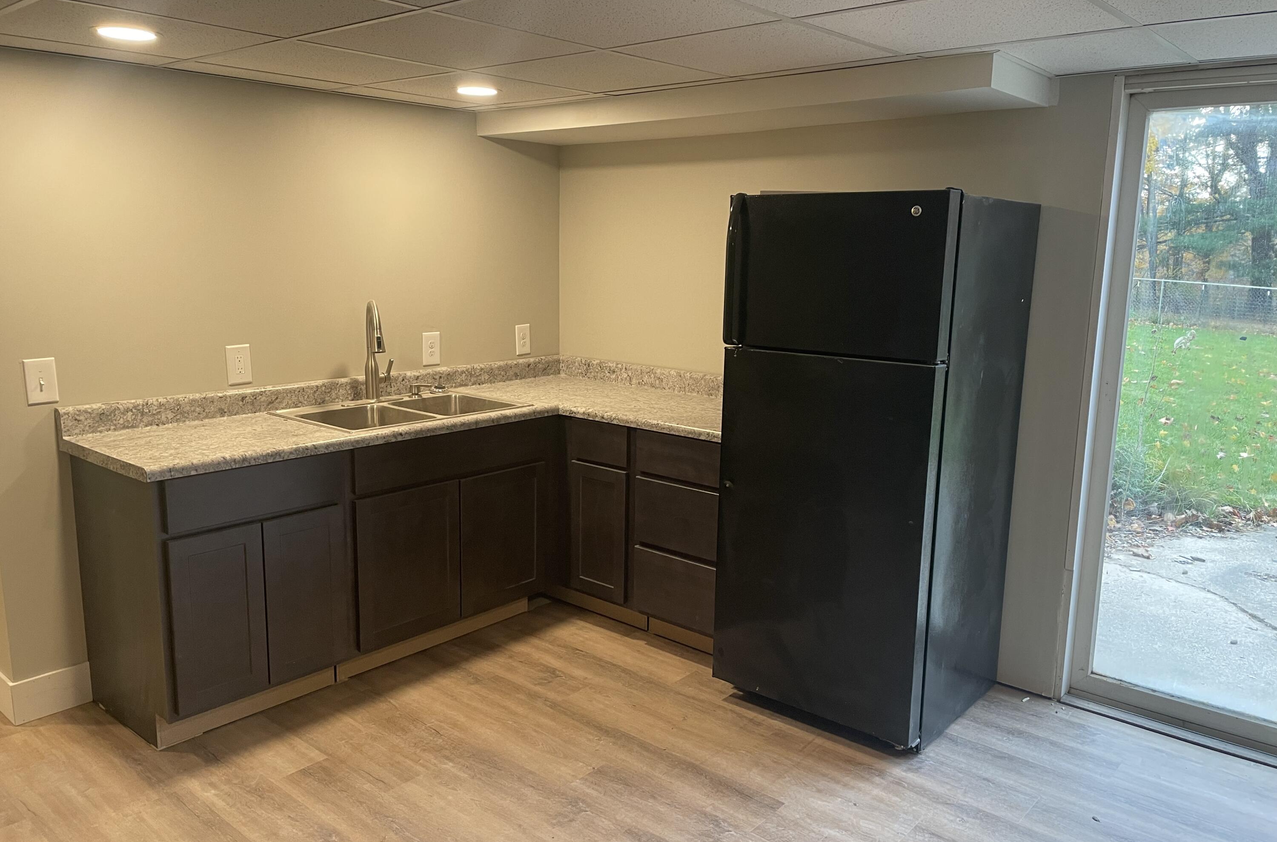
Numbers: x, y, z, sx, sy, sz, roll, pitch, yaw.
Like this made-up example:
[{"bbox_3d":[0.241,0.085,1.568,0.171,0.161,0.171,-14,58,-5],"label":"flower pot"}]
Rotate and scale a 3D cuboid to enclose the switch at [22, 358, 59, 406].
[{"bbox_3d":[-1.858,-0.122,2.987,0.016,0.140,0.087,10,14,40],"label":"switch"}]

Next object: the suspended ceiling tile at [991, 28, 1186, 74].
[{"bbox_3d":[1.273,-1.037,2.693,0.375,0.018,0.580,10,14,40],"label":"suspended ceiling tile"}]

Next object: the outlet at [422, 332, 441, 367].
[{"bbox_3d":[-0.883,-0.308,4.100,0.010,0.140,0.087,10,14,40],"label":"outlet"}]

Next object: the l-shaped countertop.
[{"bbox_3d":[-0.554,0.030,3.418,1.475,0.041,2.225,10,13,40],"label":"l-shaped countertop"}]

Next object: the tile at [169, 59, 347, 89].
[{"bbox_3d":[-1.287,-1.190,3.298,0.175,0.018,0.597,10,14,40],"label":"tile"}]

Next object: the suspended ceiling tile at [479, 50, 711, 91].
[{"bbox_3d":[-0.131,-1.130,3.108,0.602,0.018,0.602,10,13,40],"label":"suspended ceiling tile"}]

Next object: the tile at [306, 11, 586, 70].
[{"bbox_3d":[-0.527,-1.047,2.654,0.597,0.018,0.597,10,14,40],"label":"tile"}]

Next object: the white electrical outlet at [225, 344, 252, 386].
[{"bbox_3d":[-1.442,-0.201,3.466,0.008,0.139,0.088,10,13,40],"label":"white electrical outlet"}]

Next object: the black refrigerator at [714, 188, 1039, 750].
[{"bbox_3d":[0.787,0.111,3.255,0.727,1.699,0.769,10,13,40],"label":"black refrigerator"}]

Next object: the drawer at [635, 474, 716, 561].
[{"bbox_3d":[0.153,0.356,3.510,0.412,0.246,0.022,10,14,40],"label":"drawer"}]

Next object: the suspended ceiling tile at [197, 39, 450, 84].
[{"bbox_3d":[-0.984,-1.133,3.044,0.597,0.018,0.597,10,14,40],"label":"suspended ceiling tile"}]

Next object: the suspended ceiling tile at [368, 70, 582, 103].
[{"bbox_3d":[-0.592,-1.211,3.499,0.602,0.018,0.602,10,13,40],"label":"suspended ceiling tile"}]

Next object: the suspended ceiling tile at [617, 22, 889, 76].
[{"bbox_3d":[0.330,-1.048,2.718,0.602,0.018,0.602,10,13,40],"label":"suspended ceiling tile"}]

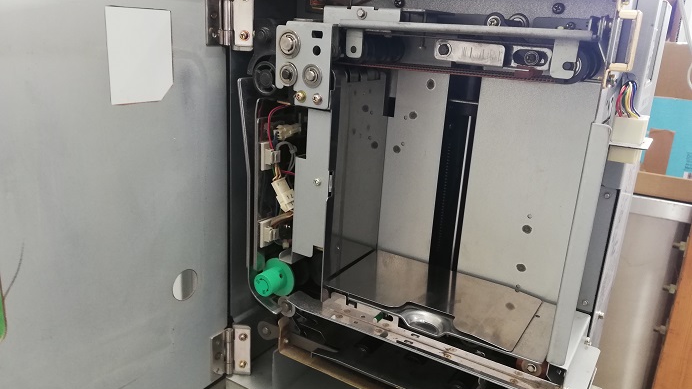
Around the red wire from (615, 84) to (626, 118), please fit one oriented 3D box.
[{"bbox_3d":[0.164,-0.056,0.310,0.006,0.019,0.006,14,20,31],"label":"red wire"}]

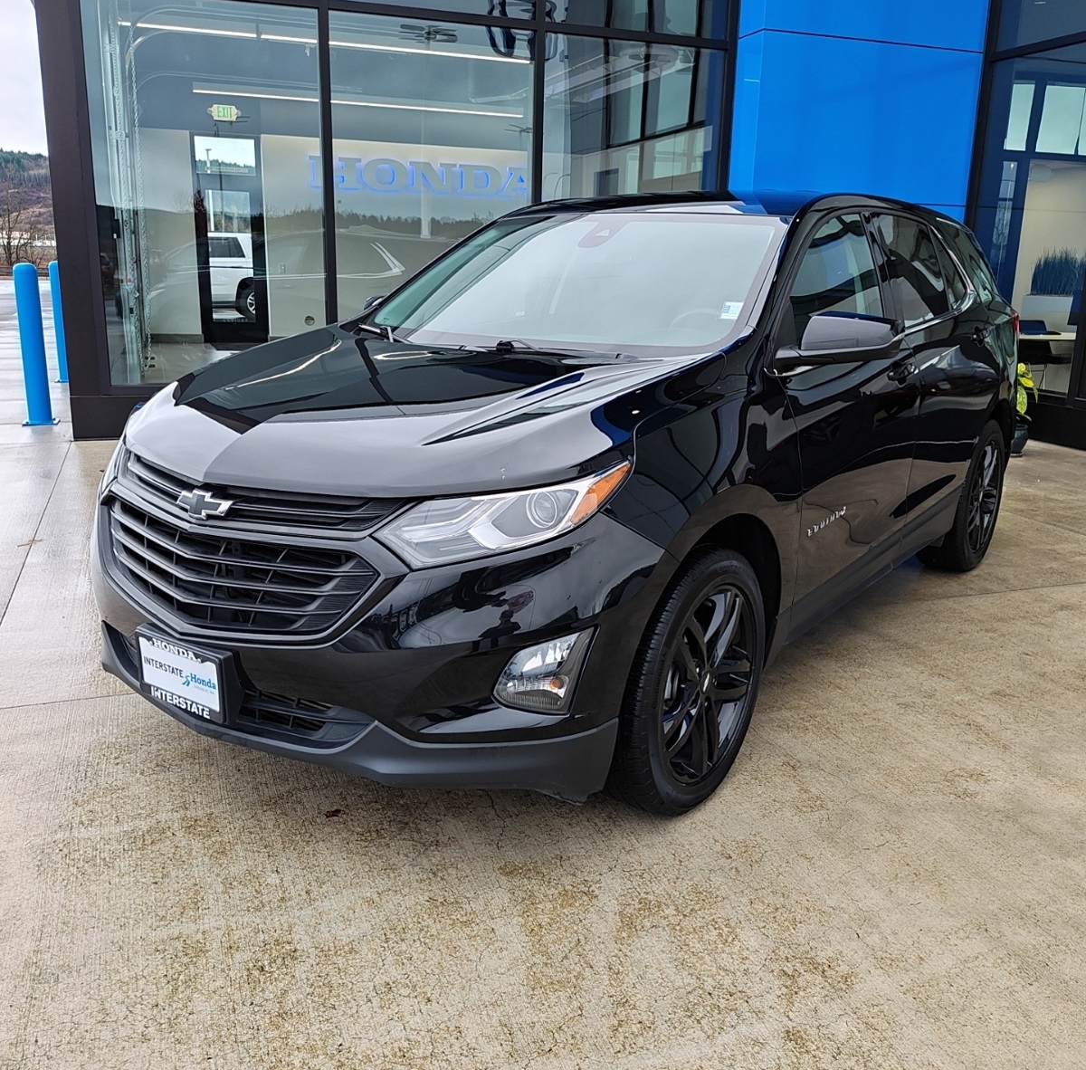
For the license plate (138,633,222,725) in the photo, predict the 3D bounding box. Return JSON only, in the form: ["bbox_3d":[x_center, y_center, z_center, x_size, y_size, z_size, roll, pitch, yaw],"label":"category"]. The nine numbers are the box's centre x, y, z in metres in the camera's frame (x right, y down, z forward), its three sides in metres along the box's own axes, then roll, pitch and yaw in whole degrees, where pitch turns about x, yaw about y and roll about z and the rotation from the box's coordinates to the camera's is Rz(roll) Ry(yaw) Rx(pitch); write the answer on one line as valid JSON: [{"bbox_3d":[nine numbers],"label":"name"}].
[{"bbox_3d":[-0.842,0.328,2.425,0.312,0.163,0.020,10,18,35],"label":"license plate"}]

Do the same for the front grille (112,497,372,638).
[{"bbox_3d":[-0.783,0.091,2.432,0.970,0.245,0.155,11,18,34],"label":"front grille"}]

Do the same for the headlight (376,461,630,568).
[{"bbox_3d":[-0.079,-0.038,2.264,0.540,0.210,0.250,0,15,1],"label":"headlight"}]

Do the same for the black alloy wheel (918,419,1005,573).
[{"bbox_3d":[1.964,-0.190,4.879,0.240,0.710,0.715,10,18,35],"label":"black alloy wheel"}]

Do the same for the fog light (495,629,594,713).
[{"bbox_3d":[0.001,0.284,2.249,0.195,0.165,0.110,0,15,-1],"label":"fog light"}]

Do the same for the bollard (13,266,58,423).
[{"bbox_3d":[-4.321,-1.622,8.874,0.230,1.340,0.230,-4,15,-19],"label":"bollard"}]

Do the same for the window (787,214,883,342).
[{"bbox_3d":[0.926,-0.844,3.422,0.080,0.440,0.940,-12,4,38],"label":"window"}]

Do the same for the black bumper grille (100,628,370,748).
[{"bbox_3d":[-0.793,0.346,2.499,0.980,0.155,0.130,10,18,35],"label":"black bumper grille"}]

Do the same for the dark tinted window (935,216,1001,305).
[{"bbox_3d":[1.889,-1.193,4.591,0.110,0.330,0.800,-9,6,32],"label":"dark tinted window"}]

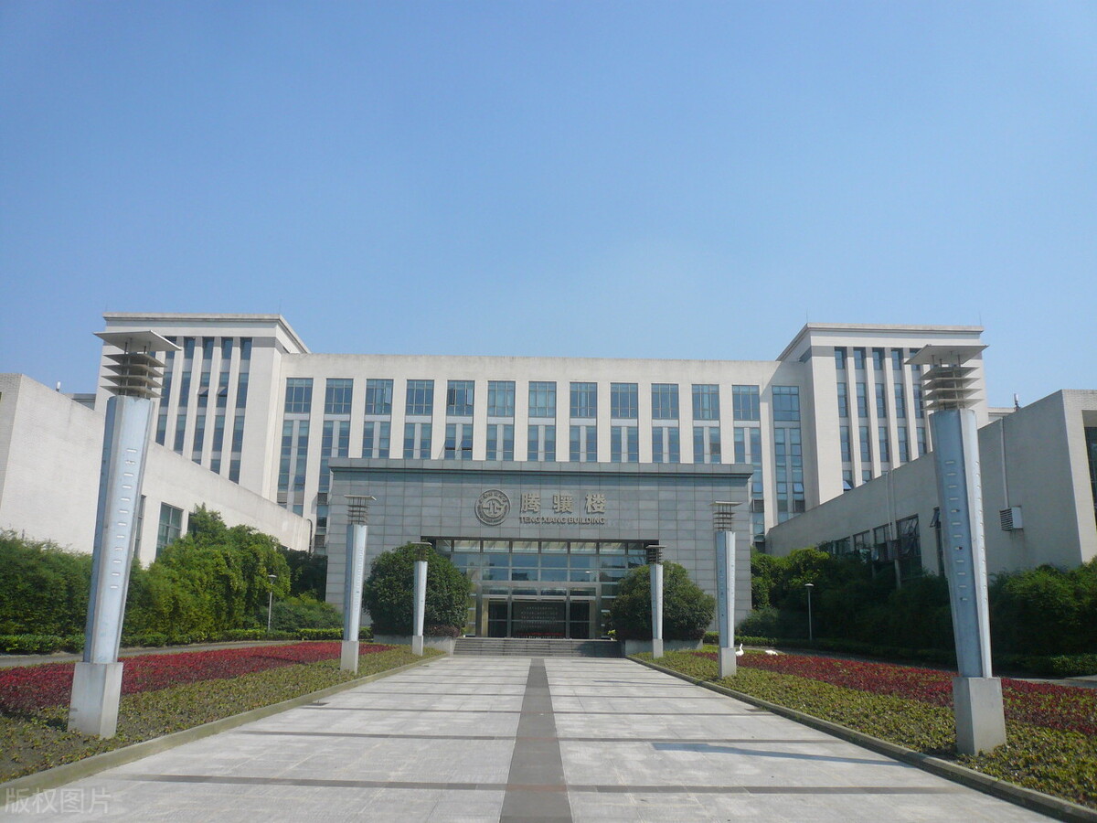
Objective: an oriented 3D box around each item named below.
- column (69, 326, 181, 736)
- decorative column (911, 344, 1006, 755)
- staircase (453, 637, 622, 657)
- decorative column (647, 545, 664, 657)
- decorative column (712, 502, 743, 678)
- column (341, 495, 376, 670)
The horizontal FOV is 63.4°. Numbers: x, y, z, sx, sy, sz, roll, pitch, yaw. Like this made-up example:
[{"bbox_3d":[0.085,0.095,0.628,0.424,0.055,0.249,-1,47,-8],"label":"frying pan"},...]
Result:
[{"bbox_3d":[-5.883,1.619,12.059,0.855,5.402,0.855,1,-14,0],"label":"column"},{"bbox_3d":[5.651,1.806,12.065,0.855,5.402,0.855,1,-14,0],"label":"decorative column"},{"bbox_3d":[-0.498,12.884,48.337,9.000,0.860,1.800,1,-14,0],"label":"staircase"},{"bbox_3d":[5.320,9.321,43.245,0.855,5.402,0.855,1,-14,0],"label":"decorative column"},{"bbox_3d":[5.564,5.570,27.678,0.855,5.402,0.855,1,-14,0],"label":"decorative column"},{"bbox_3d":[-6.024,5.379,27.660,0.855,5.402,0.855,1,-14,0],"label":"column"}]

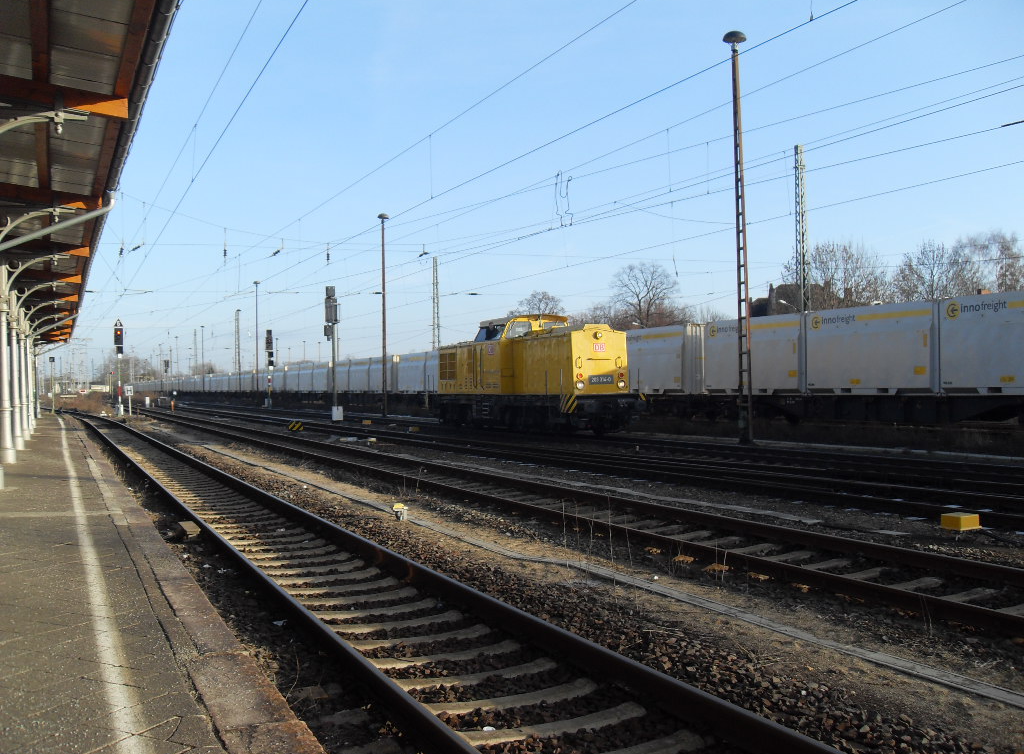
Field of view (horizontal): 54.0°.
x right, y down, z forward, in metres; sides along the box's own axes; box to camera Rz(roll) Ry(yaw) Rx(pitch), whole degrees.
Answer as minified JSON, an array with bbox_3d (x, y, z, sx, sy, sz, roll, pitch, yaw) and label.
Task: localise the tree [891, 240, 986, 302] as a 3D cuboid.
[{"bbox_3d":[38.200,-5.400,90.000,8.400,13.700,8.200,-1,0,-23],"label":"tree"}]

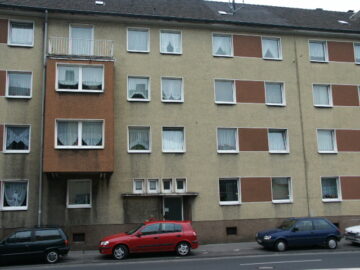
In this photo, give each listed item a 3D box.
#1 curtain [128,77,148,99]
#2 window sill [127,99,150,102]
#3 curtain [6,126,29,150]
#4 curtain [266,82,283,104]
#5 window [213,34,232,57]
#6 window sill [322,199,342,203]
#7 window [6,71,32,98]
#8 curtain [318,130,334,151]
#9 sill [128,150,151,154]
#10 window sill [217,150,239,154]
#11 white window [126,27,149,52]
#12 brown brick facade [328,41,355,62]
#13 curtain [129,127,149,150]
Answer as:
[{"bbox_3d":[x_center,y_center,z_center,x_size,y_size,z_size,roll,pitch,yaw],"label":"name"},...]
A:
[{"bbox_3d":[-2.222,-2.542,20.603,1.055,1.197,0.100,1,-10,-12],"label":"curtain"},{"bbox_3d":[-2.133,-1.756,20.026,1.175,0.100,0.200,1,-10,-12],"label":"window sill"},{"bbox_3d":[-7.735,0.157,18.380,1.022,1.174,0.100,1,-10,-13],"label":"curtain"},{"bbox_3d":[5.377,-2.386,21.909,1.033,1.256,0.100,1,-10,-12],"label":"curtain"},{"bbox_3d":[2.499,-5.167,22.272,1.218,1.364,0.150,1,-10,-12],"label":"window"},{"bbox_3d":[8.715,3.759,21.993,1.220,0.090,0.180,1,-10,-12],"label":"window sill"},{"bbox_3d":[-8.112,-2.541,19.532,1.213,1.364,0.150,1,-10,-12],"label":"window"},{"bbox_3d":[8.369,0.340,22.026,0.917,1.229,0.100,1,-10,-12],"label":"curtain"},{"bbox_3d":[-2.084,0.907,19.819,1.135,0.141,0.200,1,-10,-12],"label":"sill"},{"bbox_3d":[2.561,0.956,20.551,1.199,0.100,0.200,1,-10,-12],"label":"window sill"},{"bbox_3d":[-2.212,-5.058,20.548,1.191,1.374,0.170,1,-10,-12],"label":"white window"},{"bbox_3d":[9.668,-4.947,23.035,1.744,1.242,0.120,1,-10,-13],"label":"brown brick facade"},{"bbox_3d":[-2.155,0.177,20.140,1.045,1.237,0.100,1,-10,-12],"label":"curtain"}]

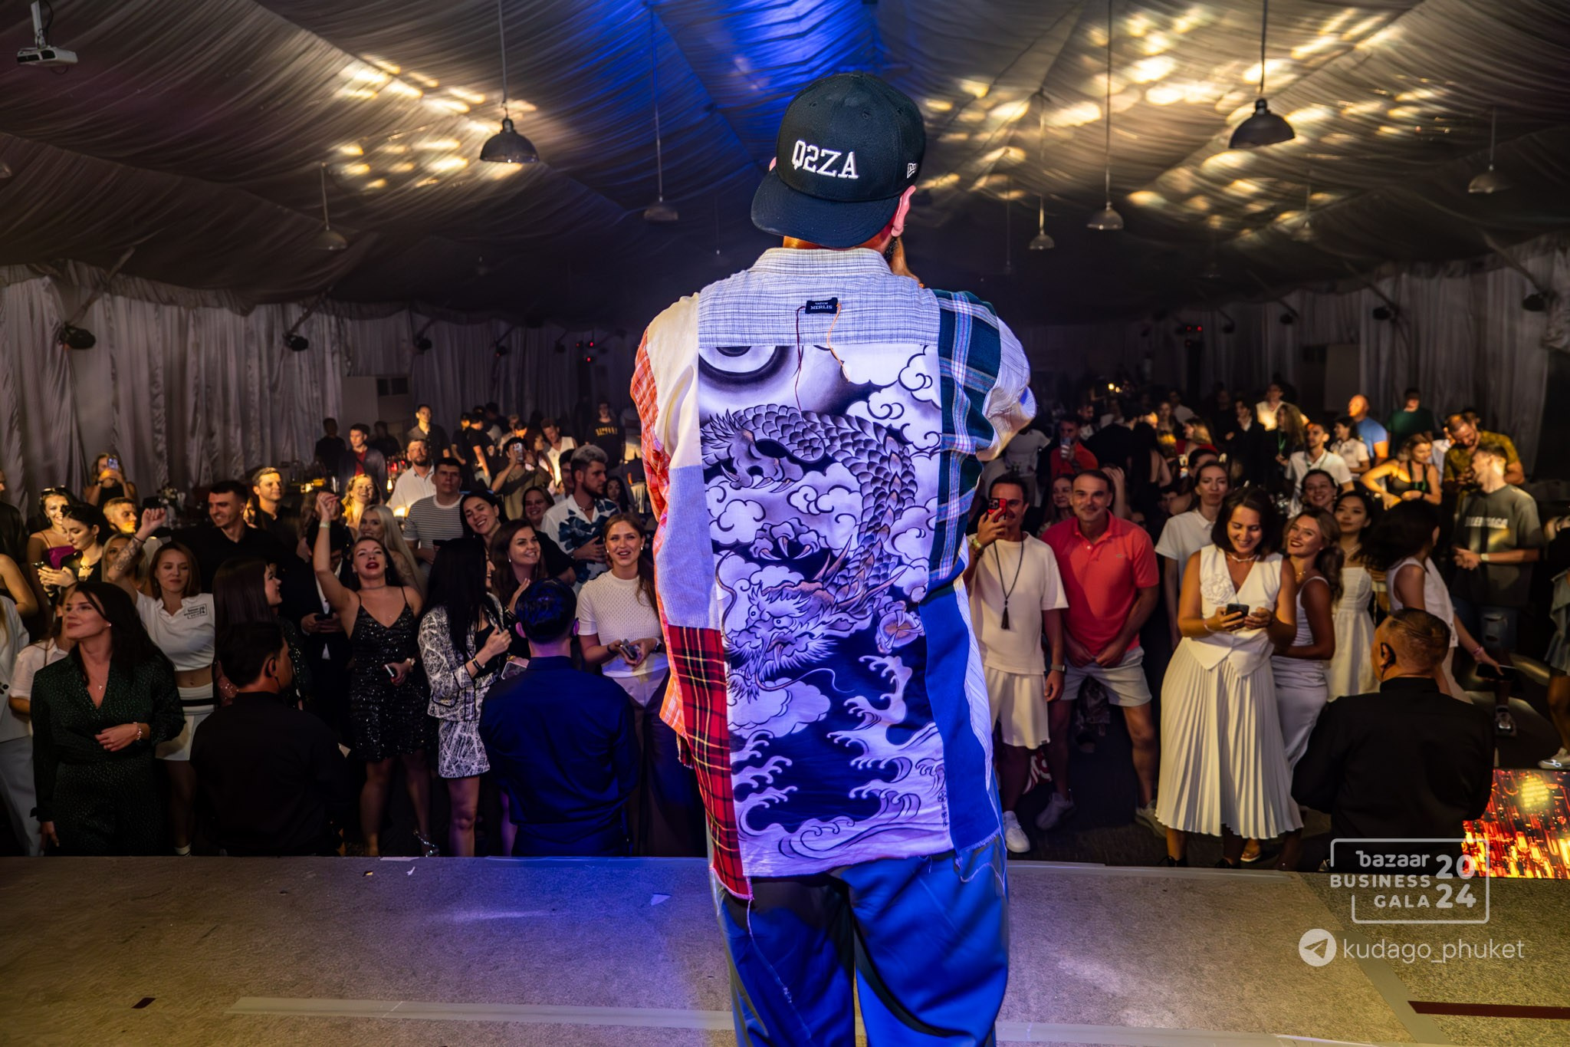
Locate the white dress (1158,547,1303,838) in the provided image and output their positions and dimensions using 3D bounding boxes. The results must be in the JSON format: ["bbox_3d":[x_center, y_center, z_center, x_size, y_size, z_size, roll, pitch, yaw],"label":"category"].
[{"bbox_3d":[1.900,0.703,4.472,0.580,1.226,0.450,1,9,17],"label":"white dress"}]

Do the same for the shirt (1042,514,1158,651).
[{"bbox_3d":[1.467,0.285,4.860,0.560,0.670,0.300,1,9,14],"label":"shirt"}]

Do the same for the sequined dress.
[{"bbox_3d":[-1.761,0.695,4.660,0.390,0.784,0.300,-3,9,-9],"label":"sequined dress"}]

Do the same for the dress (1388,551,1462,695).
[{"bbox_3d":[2.664,0.559,4.351,0.360,0.880,0.400,-1,9,3],"label":"dress"}]

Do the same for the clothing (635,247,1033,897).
[{"bbox_3d":[0.065,0.065,1.408,0.530,0.834,0.380,-1,9,5],"label":"clothing"}]

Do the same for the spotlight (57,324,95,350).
[{"bbox_3d":[-8.603,-2.271,12.700,0.400,0.300,0.330,4,10,30],"label":"spotlight"}]

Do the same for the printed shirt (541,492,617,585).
[{"bbox_3d":[-1.098,0.197,5.596,0.500,0.700,0.320,-6,10,-26],"label":"printed shirt"}]

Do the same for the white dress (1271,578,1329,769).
[{"bbox_3d":[2.250,0.680,4.622,0.320,0.900,0.380,-10,12,-44],"label":"white dress"}]

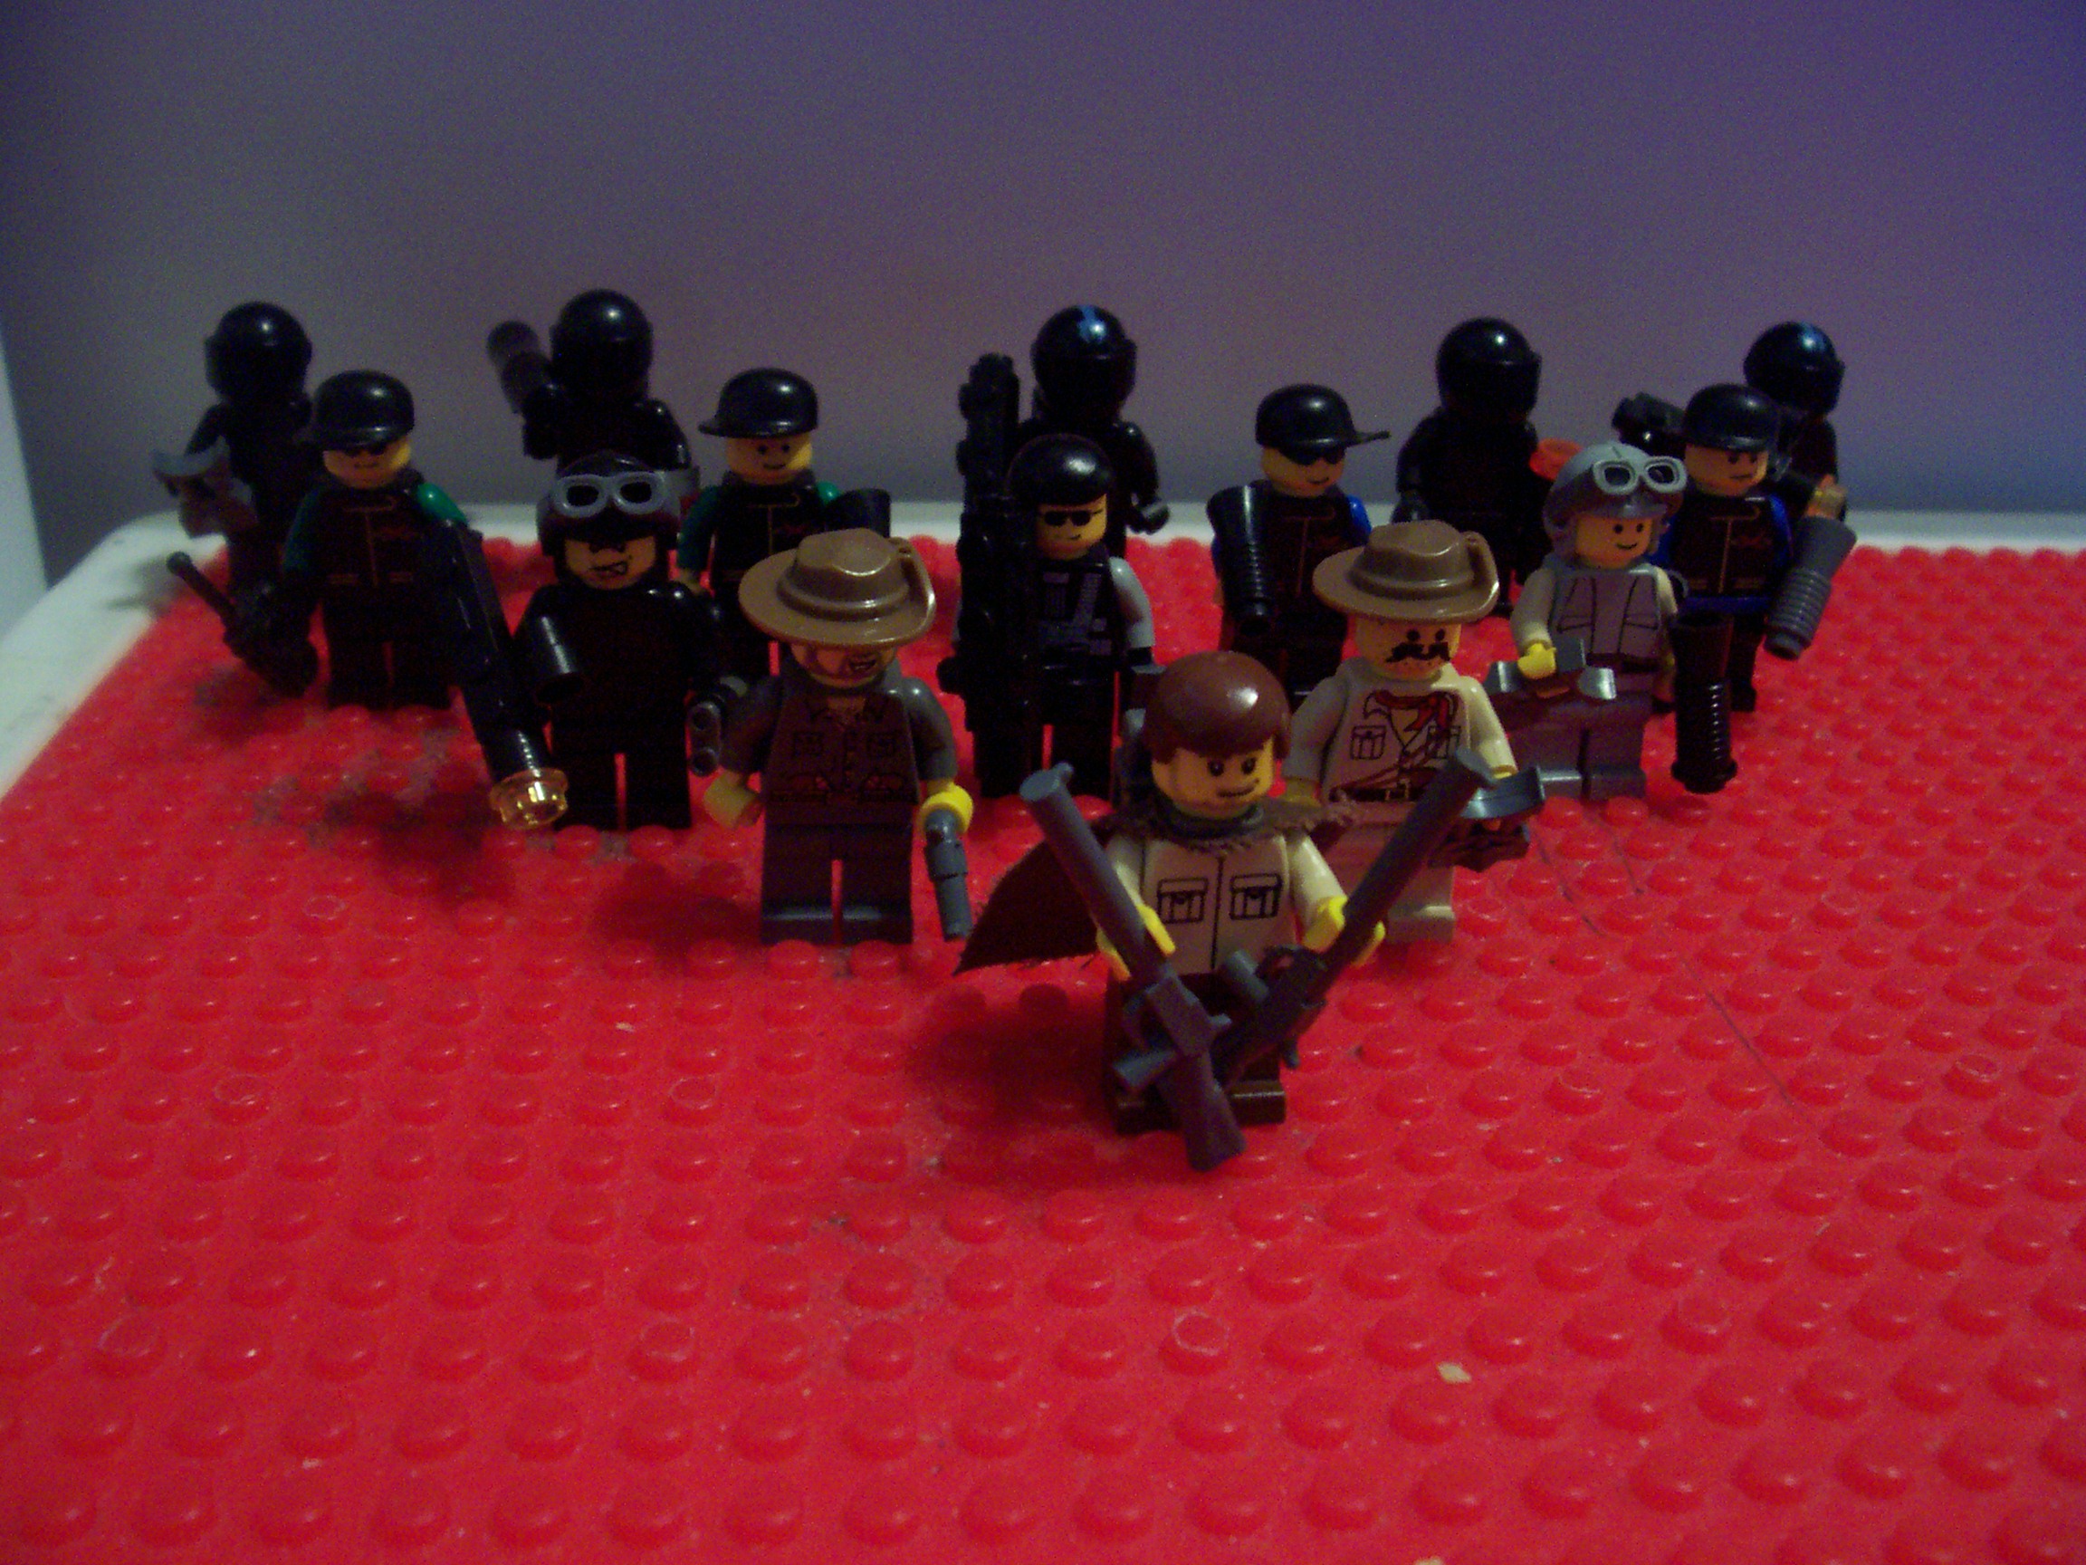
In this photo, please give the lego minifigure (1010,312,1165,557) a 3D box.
[{"bbox_3d":[0.005,-0.044,0.280,0.022,0.043,0.015,0,27,-5],"label":"lego minifigure"}]

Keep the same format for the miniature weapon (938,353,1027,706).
[{"bbox_3d":[-0.006,-0.025,0.214,0.009,0.042,0.008,0,27,-5],"label":"miniature weapon"}]

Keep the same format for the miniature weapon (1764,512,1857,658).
[{"bbox_3d":[0.094,-0.024,0.252,0.007,0.009,0.018,20,73,30],"label":"miniature weapon"}]

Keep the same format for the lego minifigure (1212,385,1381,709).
[{"bbox_3d":[0.031,-0.028,0.253,0.025,0.042,0.018,0,27,-5],"label":"lego minifigure"}]

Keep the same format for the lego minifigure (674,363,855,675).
[{"bbox_3d":[-0.032,-0.029,0.247,0.024,0.043,0.015,0,27,-5],"label":"lego minifigure"}]

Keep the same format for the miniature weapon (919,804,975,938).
[{"bbox_3d":[-0.009,0.009,0.201,0.004,0.014,0.008,-8,-2,-1],"label":"miniature weapon"}]

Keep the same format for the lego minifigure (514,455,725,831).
[{"bbox_3d":[-0.045,-0.014,0.218,0.023,0.042,0.018,0,27,-5],"label":"lego minifigure"}]

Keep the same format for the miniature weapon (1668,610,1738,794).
[{"bbox_3d":[0.074,-0.009,0.230,0.008,0.021,0.010,-6,8,-24],"label":"miniature weapon"}]

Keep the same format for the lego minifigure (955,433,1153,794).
[{"bbox_3d":[0.001,-0.018,0.229,0.024,0.042,0.015,0,27,-5],"label":"lego minifigure"}]

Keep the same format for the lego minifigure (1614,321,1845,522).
[{"bbox_3d":[0.100,-0.046,0.296,0.037,0.043,0.018,0,27,-5],"label":"lego minifigure"}]

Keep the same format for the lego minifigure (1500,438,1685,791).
[{"bbox_3d":[0.063,-0.018,0.235,0.024,0.043,0.018,0,27,-5],"label":"lego minifigure"}]

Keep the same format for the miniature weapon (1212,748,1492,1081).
[{"bbox_3d":[0.023,0.012,0.164,0.012,0.038,0.005,29,21,-18],"label":"miniature weapon"}]

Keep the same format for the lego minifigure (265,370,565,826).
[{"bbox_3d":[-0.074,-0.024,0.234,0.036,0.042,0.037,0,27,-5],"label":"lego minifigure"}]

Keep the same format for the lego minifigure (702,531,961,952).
[{"bbox_3d":[-0.020,-0.004,0.200,0.026,0.043,0.020,0,27,-5],"label":"lego minifigure"}]

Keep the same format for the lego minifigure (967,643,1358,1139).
[{"bbox_3d":[0.011,0.010,0.174,0.035,0.044,0.020,0,27,-5],"label":"lego minifigure"}]

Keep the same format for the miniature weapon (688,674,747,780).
[{"bbox_3d":[-0.034,-0.006,0.210,0.004,0.009,0.011,5,27,4],"label":"miniature weapon"}]

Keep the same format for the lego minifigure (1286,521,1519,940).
[{"bbox_3d":[0.036,-0.005,0.204,0.024,0.044,0.020,0,27,-5],"label":"lego minifigure"}]

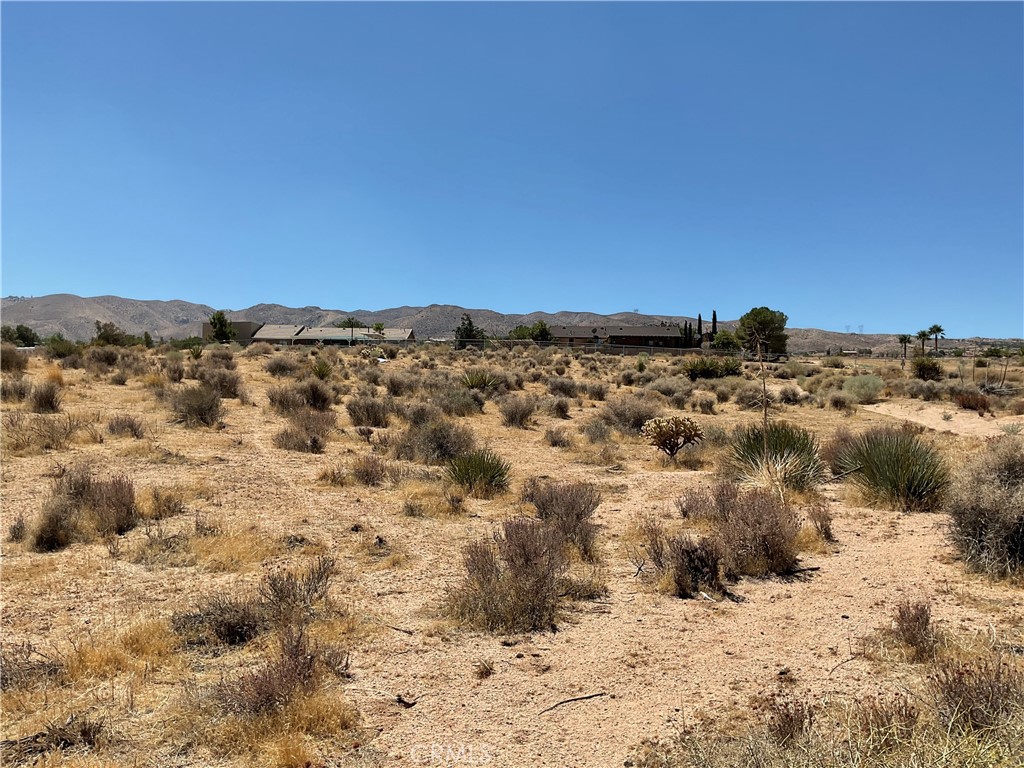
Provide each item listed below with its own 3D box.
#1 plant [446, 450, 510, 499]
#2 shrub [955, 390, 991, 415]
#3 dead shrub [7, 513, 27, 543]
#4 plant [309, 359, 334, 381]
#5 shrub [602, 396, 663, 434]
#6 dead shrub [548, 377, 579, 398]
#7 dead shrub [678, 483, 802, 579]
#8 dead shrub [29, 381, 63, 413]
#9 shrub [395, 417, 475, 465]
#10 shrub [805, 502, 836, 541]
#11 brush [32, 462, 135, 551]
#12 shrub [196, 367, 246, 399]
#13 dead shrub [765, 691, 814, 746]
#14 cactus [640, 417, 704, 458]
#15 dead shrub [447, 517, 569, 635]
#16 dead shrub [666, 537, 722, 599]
[{"bbox_3d":[-0.356,0.926,8.948,0.682,0.463,0.648,0,3,-2],"label":"plant"},{"bbox_3d":[10.934,0.429,20.383,0.853,0.550,0.768,2,3,28],"label":"shrub"},{"bbox_3d":[-3.866,1.126,6.712,0.133,0.221,0.119,-2,4,-30],"label":"dead shrub"},{"bbox_3d":[-6.644,-0.492,30.095,0.804,0.729,0.764,-1,3,-12],"label":"plant"},{"bbox_3d":[2.115,0.537,15.070,1.051,0.636,0.946,0,3,8],"label":"shrub"},{"bbox_3d":[1.433,0.091,24.365,0.908,0.608,0.817,0,3,3],"label":"dead shrub"},{"bbox_3d":[1.621,1.001,6.156,0.882,0.592,0.793,1,3,15],"label":"dead shrub"},{"bbox_3d":[-10.631,0.276,19.568,0.774,0.712,0.697,-2,3,-29],"label":"dead shrub"},{"bbox_3d":[-1.035,0.734,11.469,1.065,0.600,0.958,0,3,-5],"label":"shrub"},{"bbox_3d":[2.485,1.108,6.918,0.217,0.314,0.185,1,3,20],"label":"shrub"},{"bbox_3d":[-3.302,0.936,6.593,0.817,0.608,0.800,-1,3,-27],"label":"brush"},{"bbox_3d":[-8.163,-0.082,24.003,1.303,0.815,1.209,-1,3,-19],"label":"shrub"},{"bbox_3d":[1.083,1.297,3.341,0.185,0.194,0.172,1,3,18],"label":"dead shrub"},{"bbox_3d":[2.200,0.732,11.776,0.875,0.573,0.787,1,3,11],"label":"cactus"},{"bbox_3d":[-0.025,1.038,4.806,0.655,0.574,0.574,0,3,0],"label":"dead shrub"},{"bbox_3d":[1.161,1.161,5.464,0.342,0.362,0.307,1,3,12],"label":"dead shrub"}]

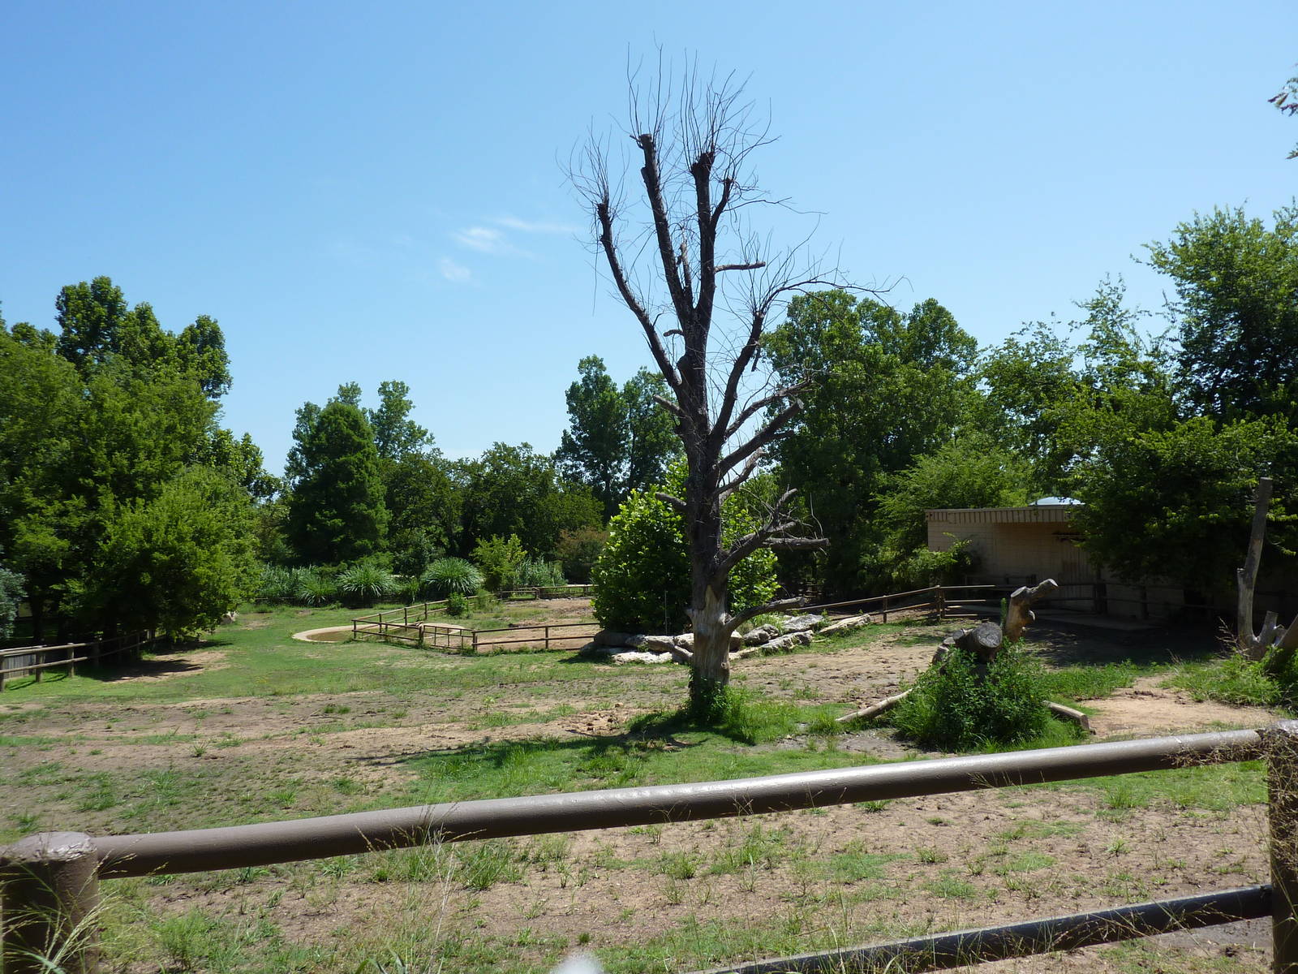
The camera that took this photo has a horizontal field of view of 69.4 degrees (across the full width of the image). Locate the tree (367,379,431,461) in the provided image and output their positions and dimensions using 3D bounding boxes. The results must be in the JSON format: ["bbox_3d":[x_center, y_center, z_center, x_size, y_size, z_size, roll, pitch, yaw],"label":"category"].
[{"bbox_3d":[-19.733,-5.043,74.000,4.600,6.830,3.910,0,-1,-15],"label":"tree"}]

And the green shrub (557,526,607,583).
[{"bbox_3d":[-4.916,5.261,71.000,3.950,4.560,3.360,0,-3,0],"label":"green shrub"}]

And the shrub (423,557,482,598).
[{"bbox_3d":[-12.769,5.939,61.000,3.840,2.680,3.460,0,-3,0],"label":"shrub"}]

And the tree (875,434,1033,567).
[{"bbox_3d":[12.657,0.823,39.000,6.130,6.100,5.520,0,-3,0],"label":"tree"}]

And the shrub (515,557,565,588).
[{"bbox_3d":[-7.640,6.069,66.000,3.430,2.330,2.740,0,-3,0],"label":"shrub"}]

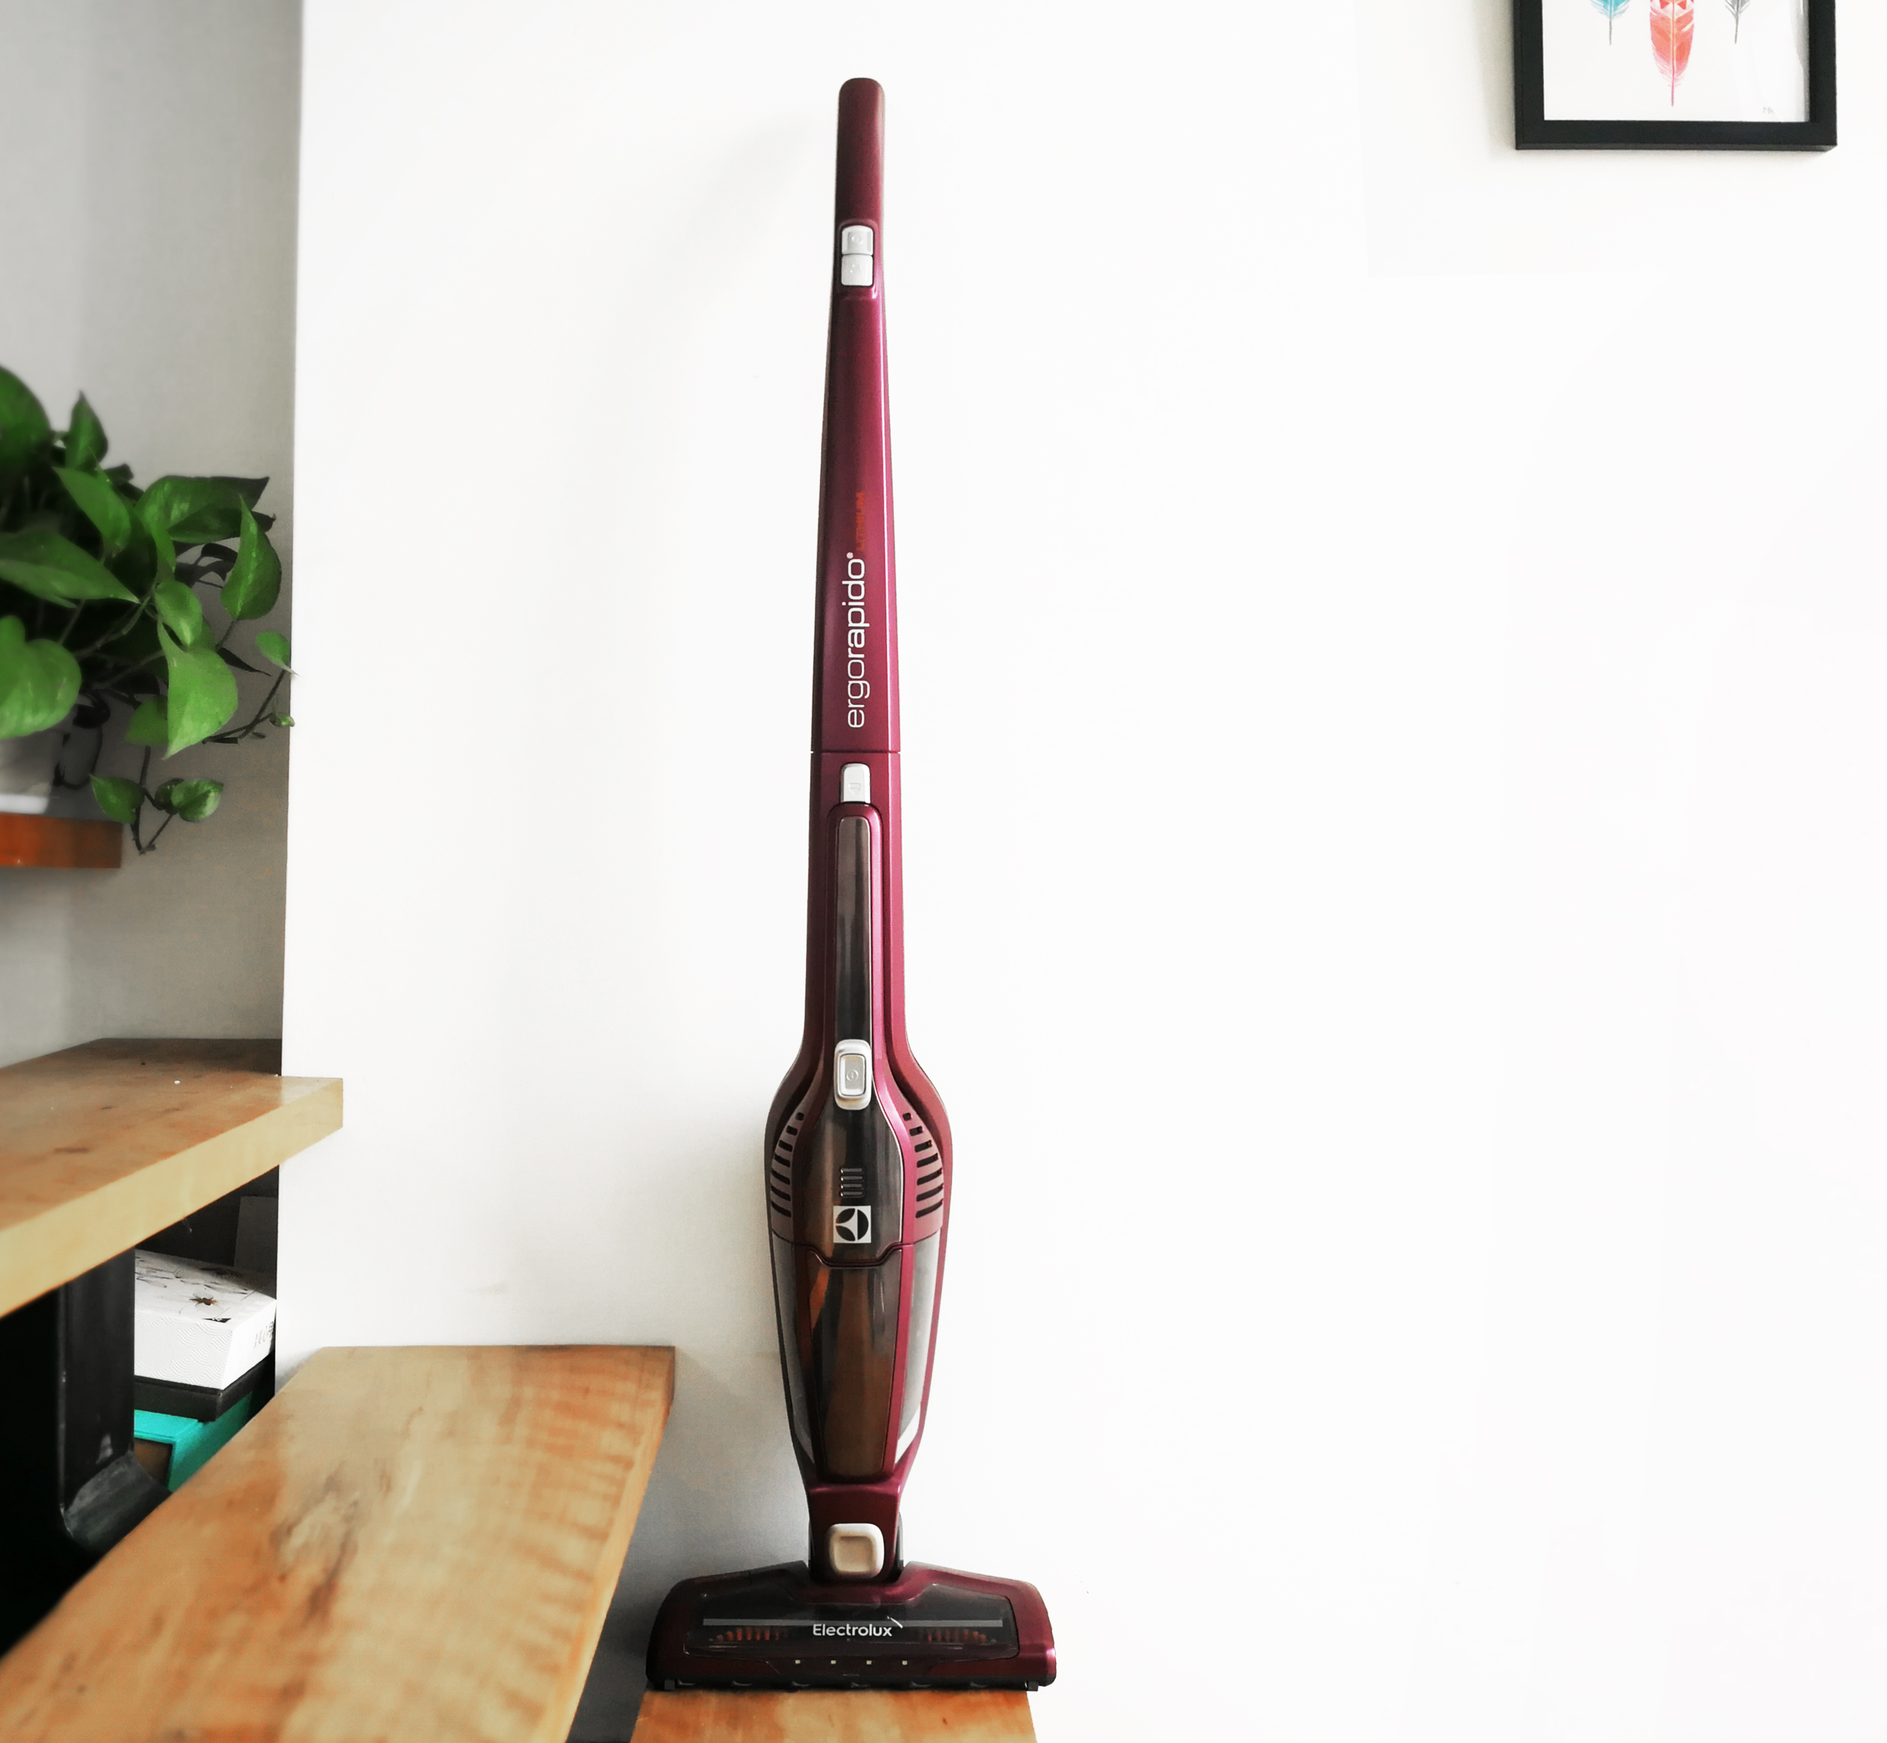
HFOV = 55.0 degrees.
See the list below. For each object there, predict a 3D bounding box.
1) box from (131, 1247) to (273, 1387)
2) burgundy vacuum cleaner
[{"bbox_3d":[-0.606,0.332,1.375,0.190,0.046,0.148,10,1,0],"label":"box"},{"bbox_3d":[-0.056,-0.012,1.270,0.267,1.095,0.157,0,-2,3],"label":"burgundy vacuum cleaner"}]

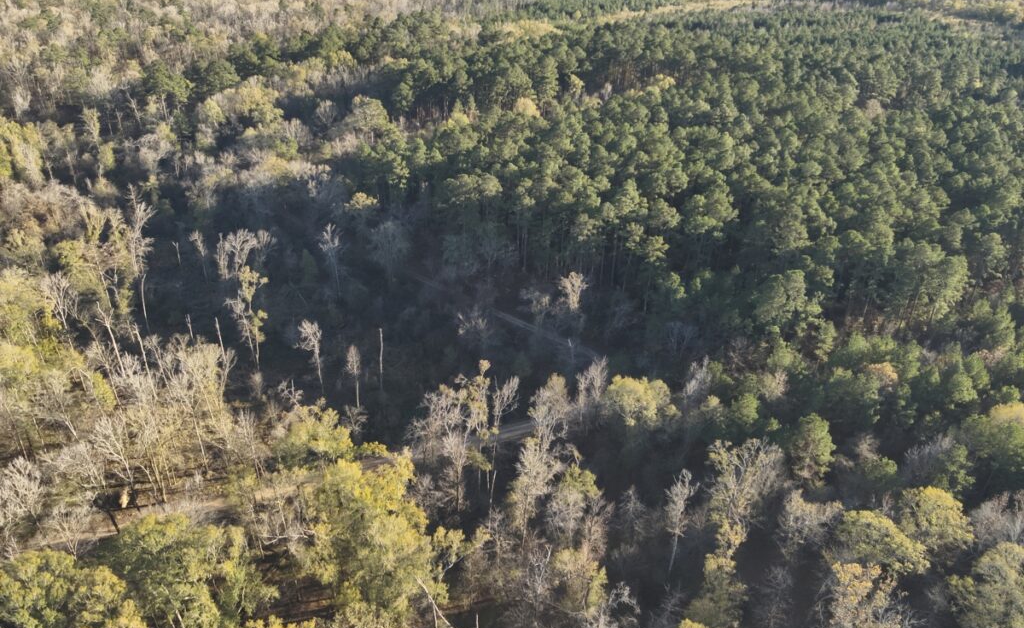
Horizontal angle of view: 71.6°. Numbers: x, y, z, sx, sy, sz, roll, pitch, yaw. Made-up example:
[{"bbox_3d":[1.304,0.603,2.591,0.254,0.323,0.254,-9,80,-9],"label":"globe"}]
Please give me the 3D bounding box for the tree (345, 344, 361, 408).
[{"bbox_3d":[-31.620,13.730,142.850,3.070,17.360,2.920,0,30,0],"label":"tree"}]

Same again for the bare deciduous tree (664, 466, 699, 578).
[{"bbox_3d":[24.850,31.920,106.430,4.530,22.280,4.300,0,30,0],"label":"bare deciduous tree"}]

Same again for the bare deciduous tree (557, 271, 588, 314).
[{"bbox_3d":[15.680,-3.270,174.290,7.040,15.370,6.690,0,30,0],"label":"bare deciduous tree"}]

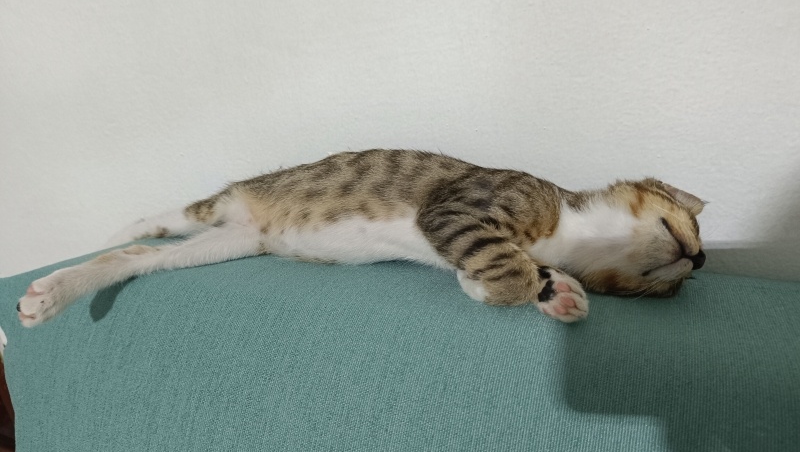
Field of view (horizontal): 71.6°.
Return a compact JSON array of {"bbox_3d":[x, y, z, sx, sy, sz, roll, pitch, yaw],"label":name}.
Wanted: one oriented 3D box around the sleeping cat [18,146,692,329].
[{"bbox_3d":[-0.022,0.004,0.450,0.535,0.120,0.140,0,15,0],"label":"sleeping cat"}]

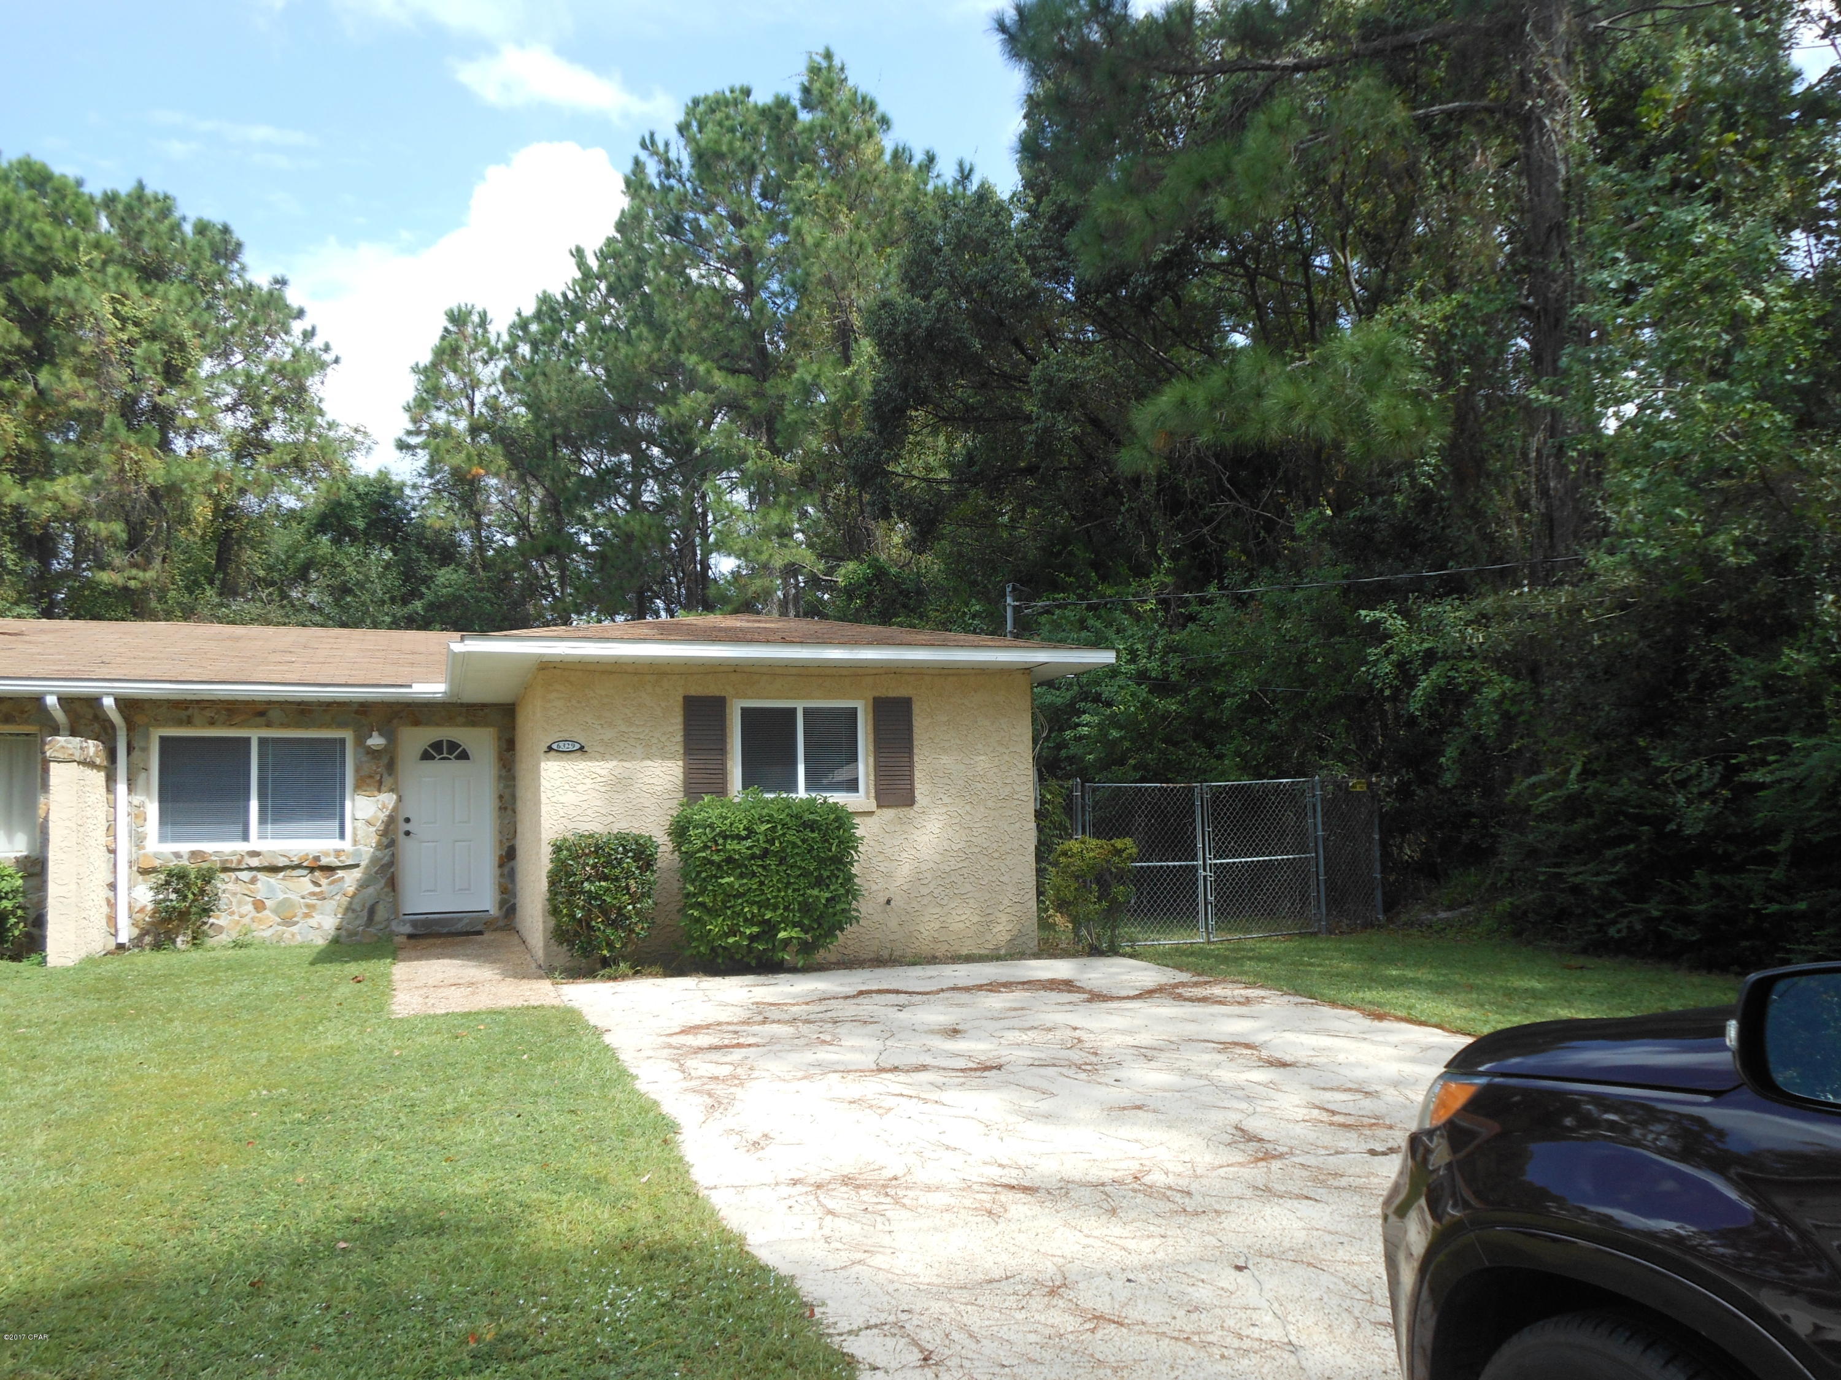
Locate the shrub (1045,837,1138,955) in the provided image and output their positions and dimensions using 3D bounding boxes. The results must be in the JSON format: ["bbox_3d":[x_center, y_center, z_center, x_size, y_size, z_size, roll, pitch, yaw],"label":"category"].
[{"bbox_3d":[1.572,1.895,12.200,0.820,1.070,0.780,-1,-5,0],"label":"shrub"}]

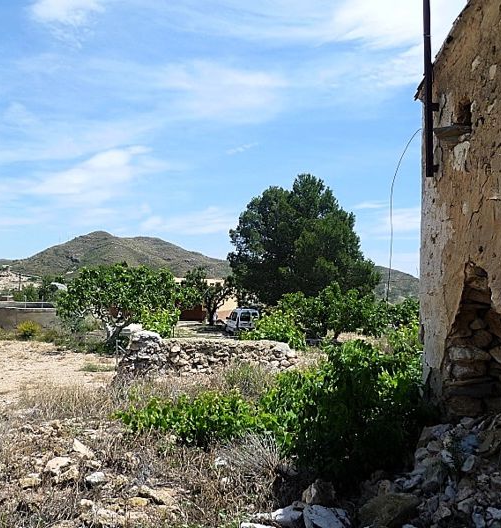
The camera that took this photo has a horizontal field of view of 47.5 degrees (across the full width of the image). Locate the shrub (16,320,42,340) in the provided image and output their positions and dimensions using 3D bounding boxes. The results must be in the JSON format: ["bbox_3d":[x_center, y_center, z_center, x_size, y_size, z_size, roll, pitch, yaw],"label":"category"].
[{"bbox_3d":[-10.856,3.267,28.000,1.280,0.980,1.150,0,-3,0],"label":"shrub"}]

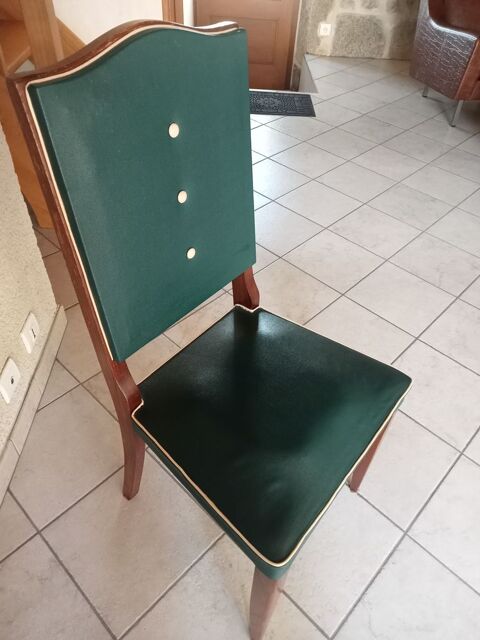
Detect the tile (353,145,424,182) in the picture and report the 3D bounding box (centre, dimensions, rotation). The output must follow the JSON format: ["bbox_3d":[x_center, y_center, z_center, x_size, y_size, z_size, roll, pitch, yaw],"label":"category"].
[{"bbox_3d":[0.862,-0.901,2.990,0.330,0.010,0.330,35,51,29],"label":"tile"}]

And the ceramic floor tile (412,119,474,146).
[{"bbox_3d":[1.323,-1.212,3.363,0.330,0.010,0.330,35,51,29],"label":"ceramic floor tile"}]

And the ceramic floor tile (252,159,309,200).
[{"bbox_3d":[0.158,-0.757,2.777,0.330,0.010,0.330,35,51,29],"label":"ceramic floor tile"}]

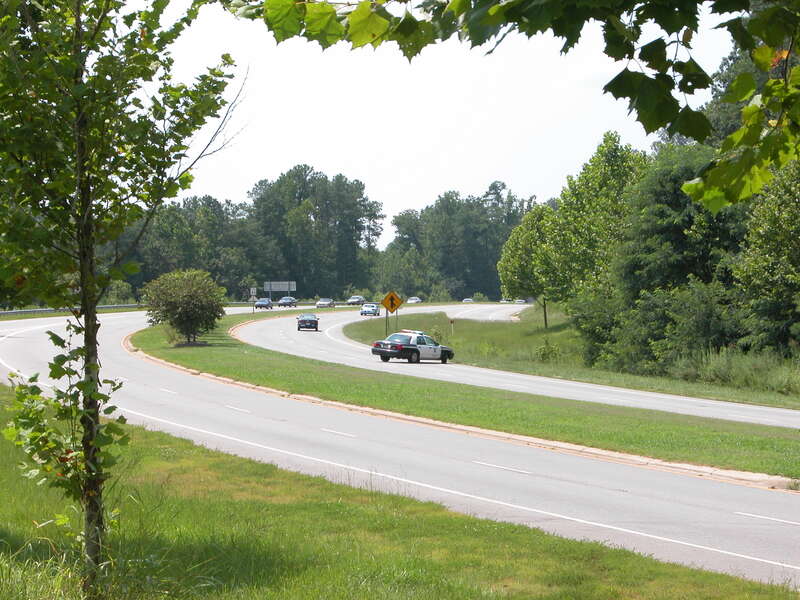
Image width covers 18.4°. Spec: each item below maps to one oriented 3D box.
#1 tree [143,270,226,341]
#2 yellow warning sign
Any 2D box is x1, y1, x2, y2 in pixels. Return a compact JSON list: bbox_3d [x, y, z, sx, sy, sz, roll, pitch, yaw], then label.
[{"bbox_3d":[-13.595,0.366,156.000,5.300,4.700,5.200,0,0,0],"label":"tree"},{"bbox_3d":[-0.624,0.158,186.000,1.660,1.660,0.050,0,0,-6],"label":"yellow warning sign"}]

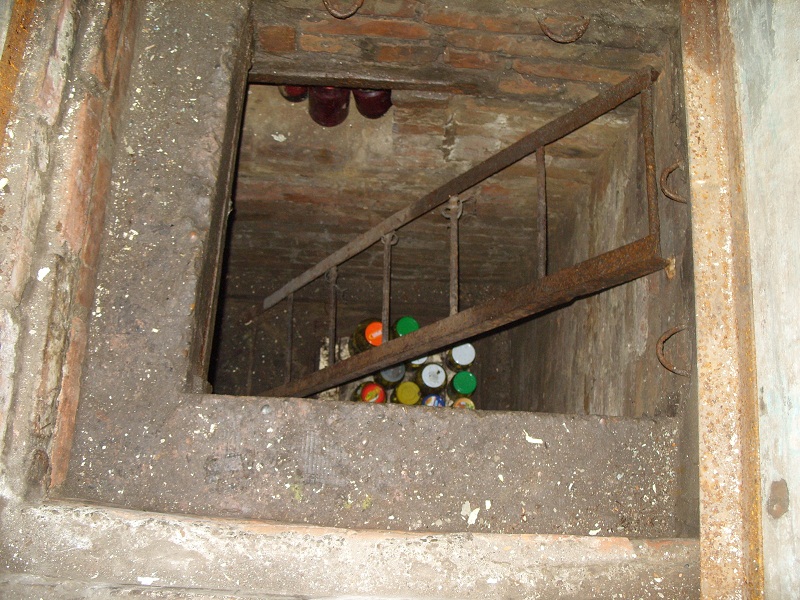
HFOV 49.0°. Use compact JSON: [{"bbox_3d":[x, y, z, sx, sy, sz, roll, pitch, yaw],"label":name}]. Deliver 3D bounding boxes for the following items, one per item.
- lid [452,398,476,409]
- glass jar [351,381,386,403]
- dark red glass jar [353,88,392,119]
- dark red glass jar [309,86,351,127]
[{"bbox_3d":[0.235,0.399,3.186,0.085,0.014,0.085,0,76,-2],"label":"lid"},{"bbox_3d":[-0.107,0.367,3.263,0.112,0.170,0.112,0,76,-2],"label":"glass jar"},{"bbox_3d":[-0.063,-0.533,2.202,0.104,0.168,0.104,0,76,-2],"label":"dark red glass jar"},{"bbox_3d":[-0.173,-0.510,2.193,0.104,0.168,0.104,0,76,-2],"label":"dark red glass jar"}]

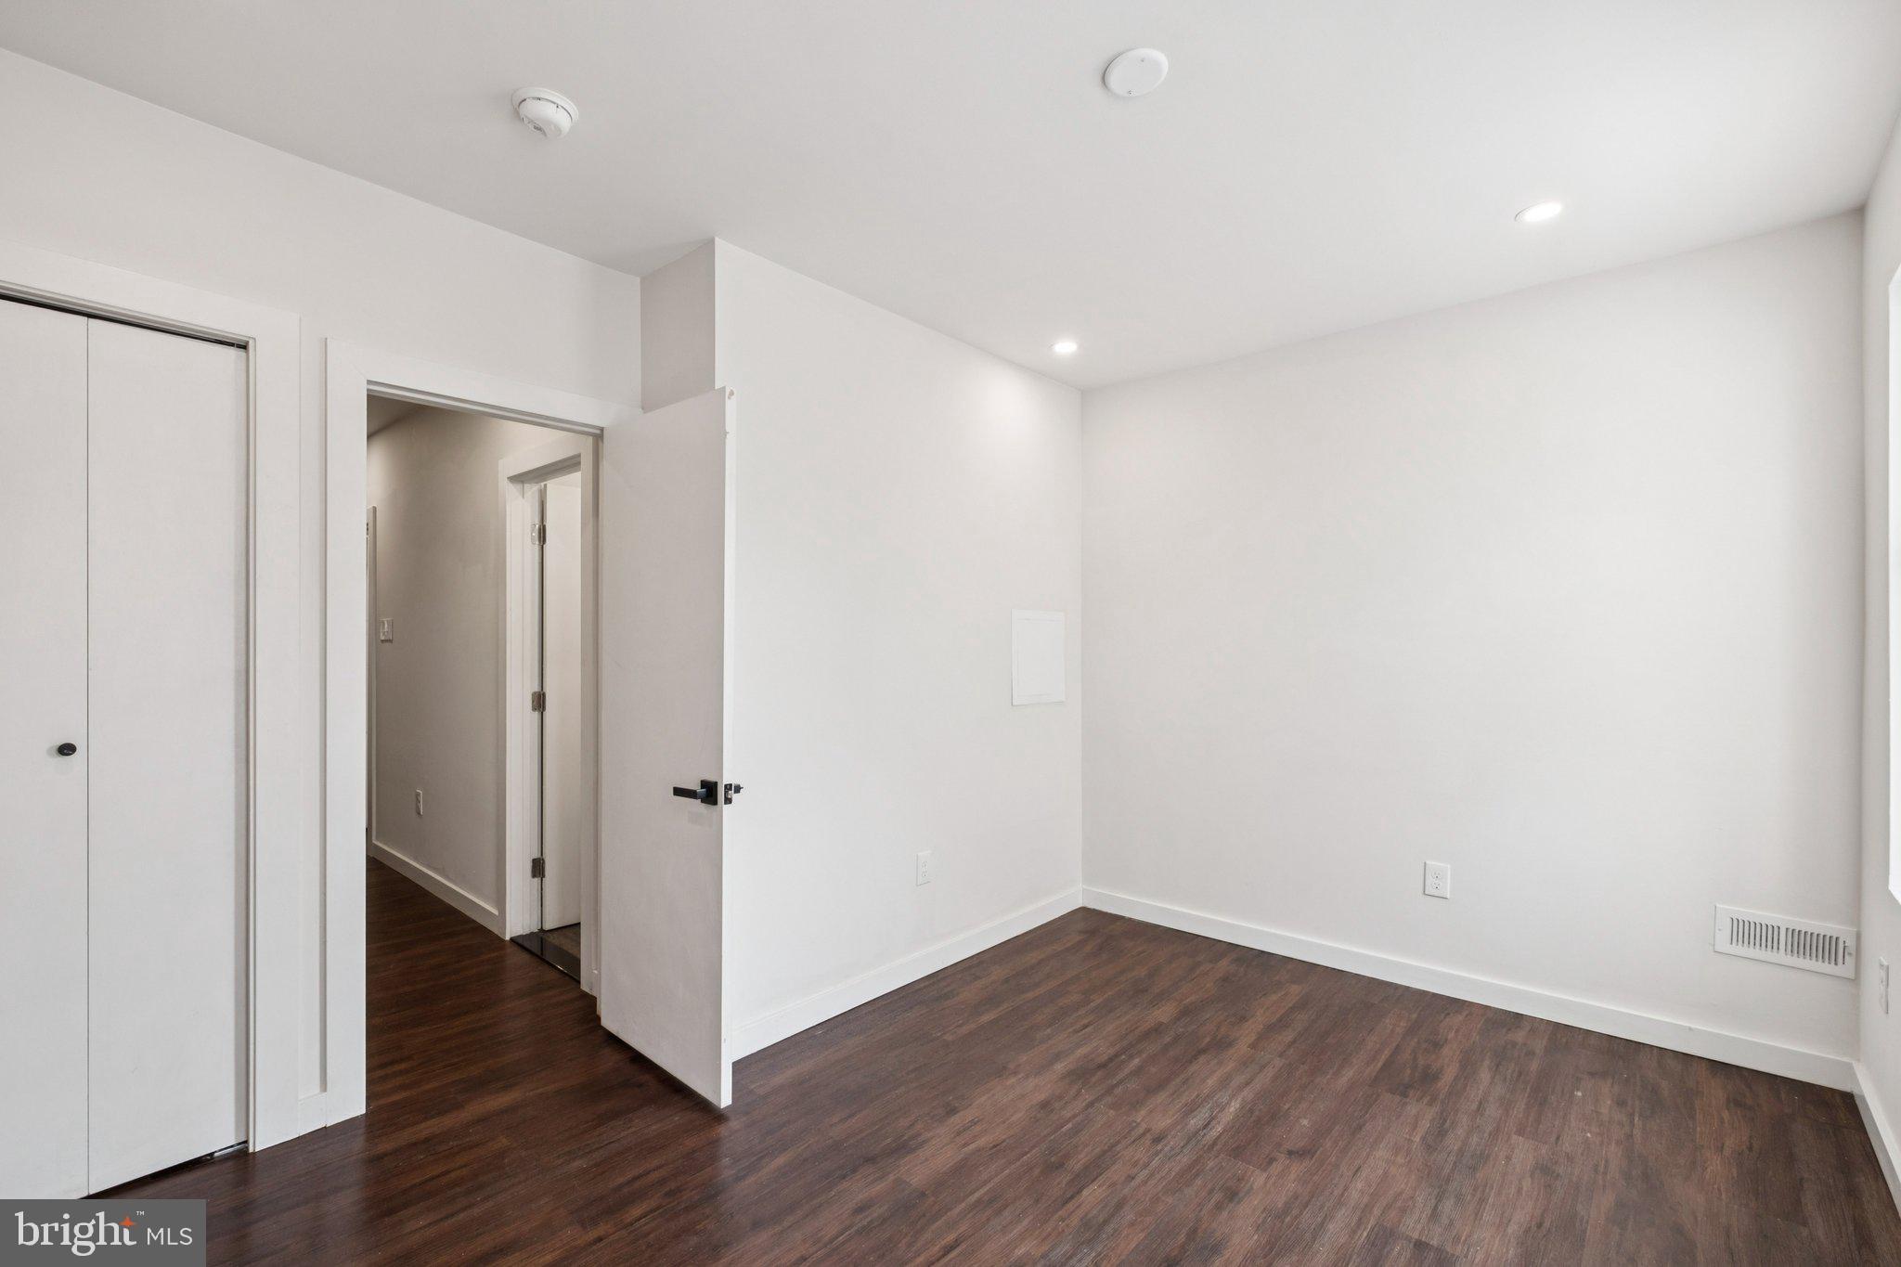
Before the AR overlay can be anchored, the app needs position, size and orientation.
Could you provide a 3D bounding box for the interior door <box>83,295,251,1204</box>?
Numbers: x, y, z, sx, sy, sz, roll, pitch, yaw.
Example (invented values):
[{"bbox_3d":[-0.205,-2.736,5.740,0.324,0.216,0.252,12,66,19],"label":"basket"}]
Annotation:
[{"bbox_3d":[-1.936,0.290,1.969,0.035,2.040,0.286,0,0,42],"label":"interior door"}]

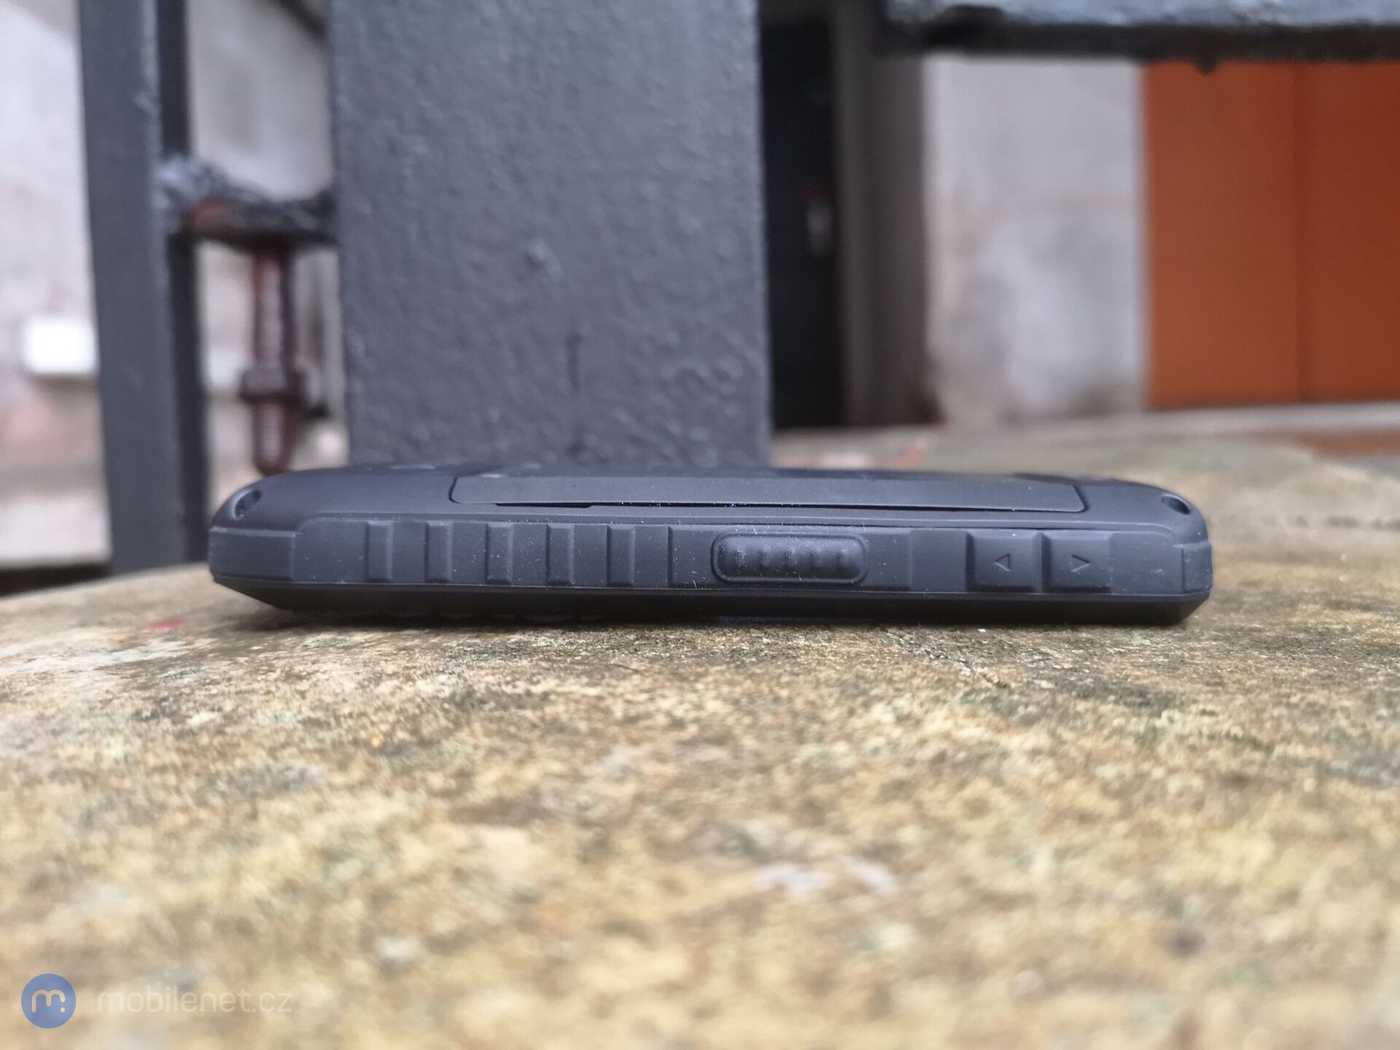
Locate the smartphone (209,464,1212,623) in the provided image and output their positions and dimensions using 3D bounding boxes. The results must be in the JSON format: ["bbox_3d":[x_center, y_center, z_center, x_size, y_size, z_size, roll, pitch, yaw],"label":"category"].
[{"bbox_3d":[0.002,0.001,0.174,0.139,0.019,0.061,1,3,3],"label":"smartphone"}]

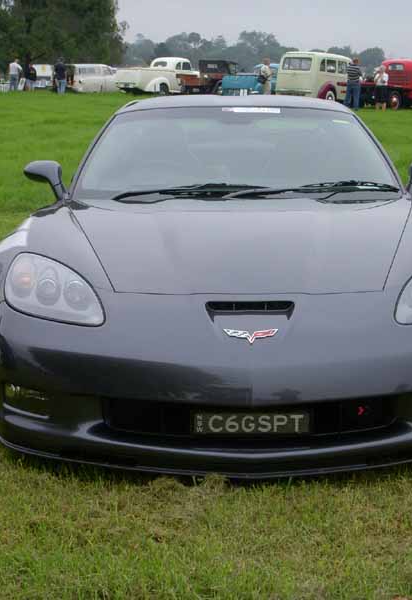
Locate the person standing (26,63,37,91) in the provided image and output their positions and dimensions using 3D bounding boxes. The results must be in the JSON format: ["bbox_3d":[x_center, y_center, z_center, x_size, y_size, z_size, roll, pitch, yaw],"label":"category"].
[{"bbox_3d":[-9.942,-12.693,61.711,0.520,1.620,0.360,-2,12,-10],"label":"person standing"}]

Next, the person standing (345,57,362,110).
[{"bbox_3d":[4.901,-7.196,36.094,0.520,1.760,0.350,4,13,20],"label":"person standing"}]

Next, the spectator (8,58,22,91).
[{"bbox_3d":[-10.649,-12.546,60.719,0.520,1.750,0.360,3,13,15],"label":"spectator"}]

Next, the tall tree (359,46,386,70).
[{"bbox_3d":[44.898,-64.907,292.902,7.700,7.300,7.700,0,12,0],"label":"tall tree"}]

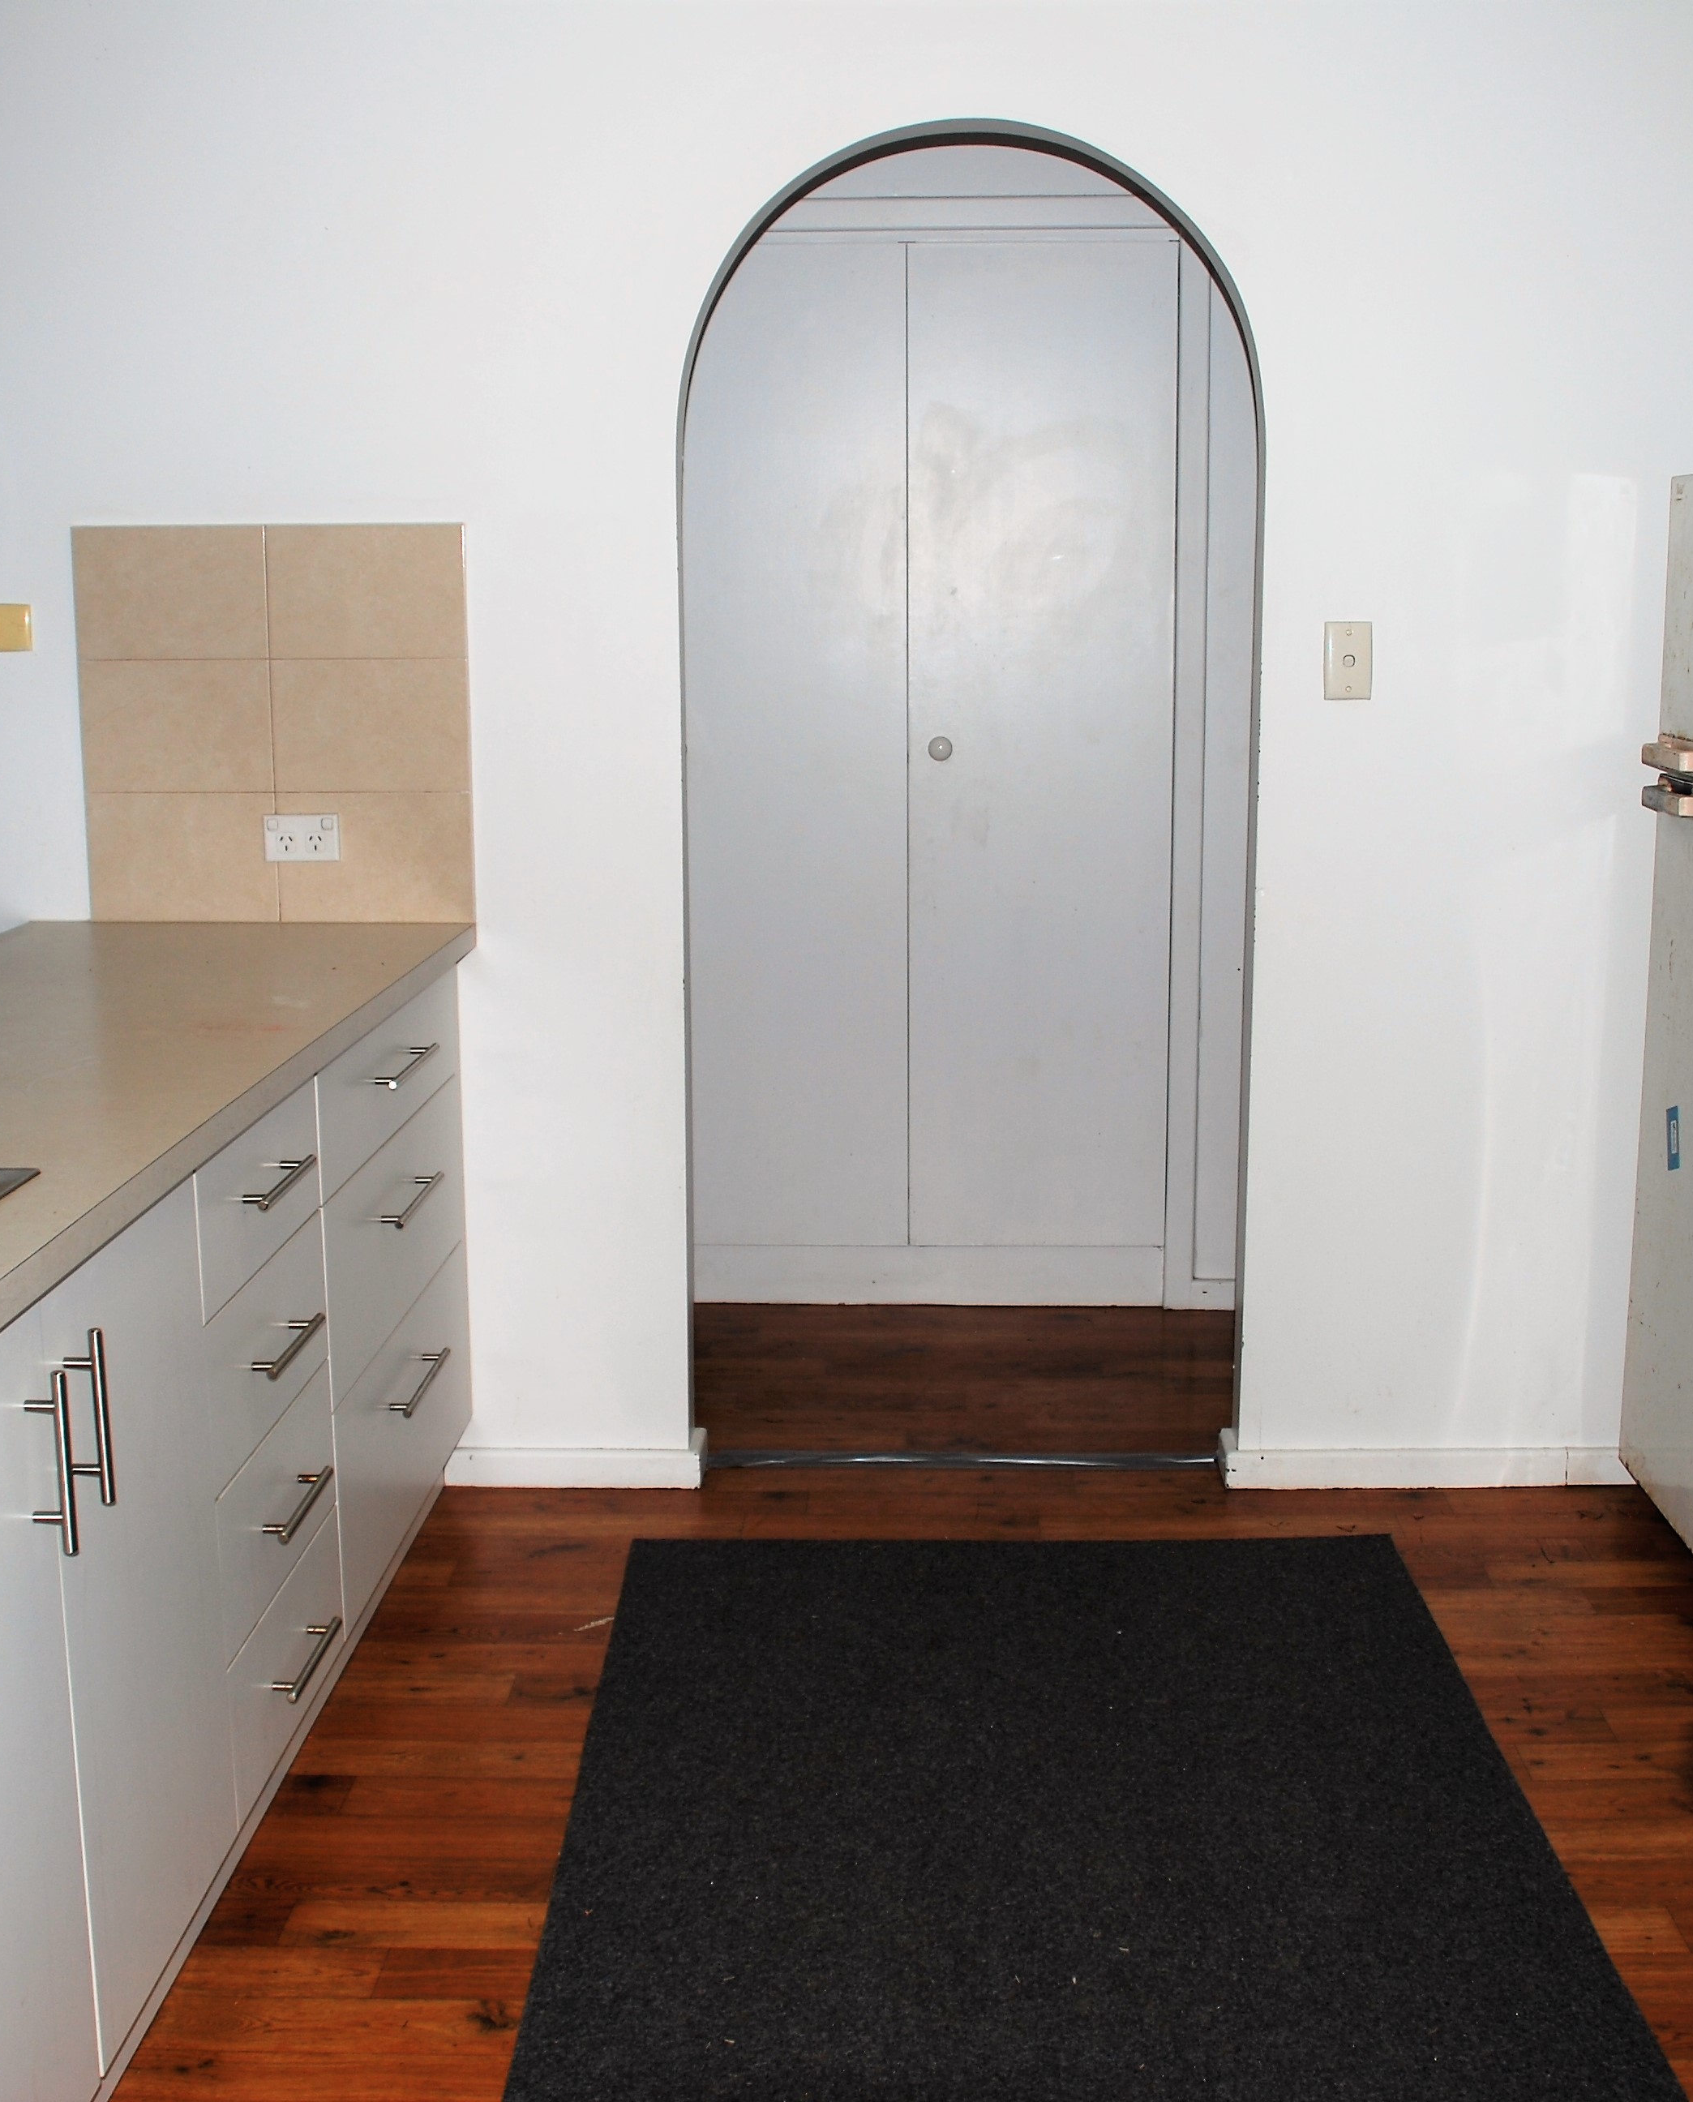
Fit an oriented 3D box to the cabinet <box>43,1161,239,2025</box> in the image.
[{"bbox_3d":[-0.917,0.524,2.524,0.515,0.739,0.471,0,10,2],"label":"cabinet"}]

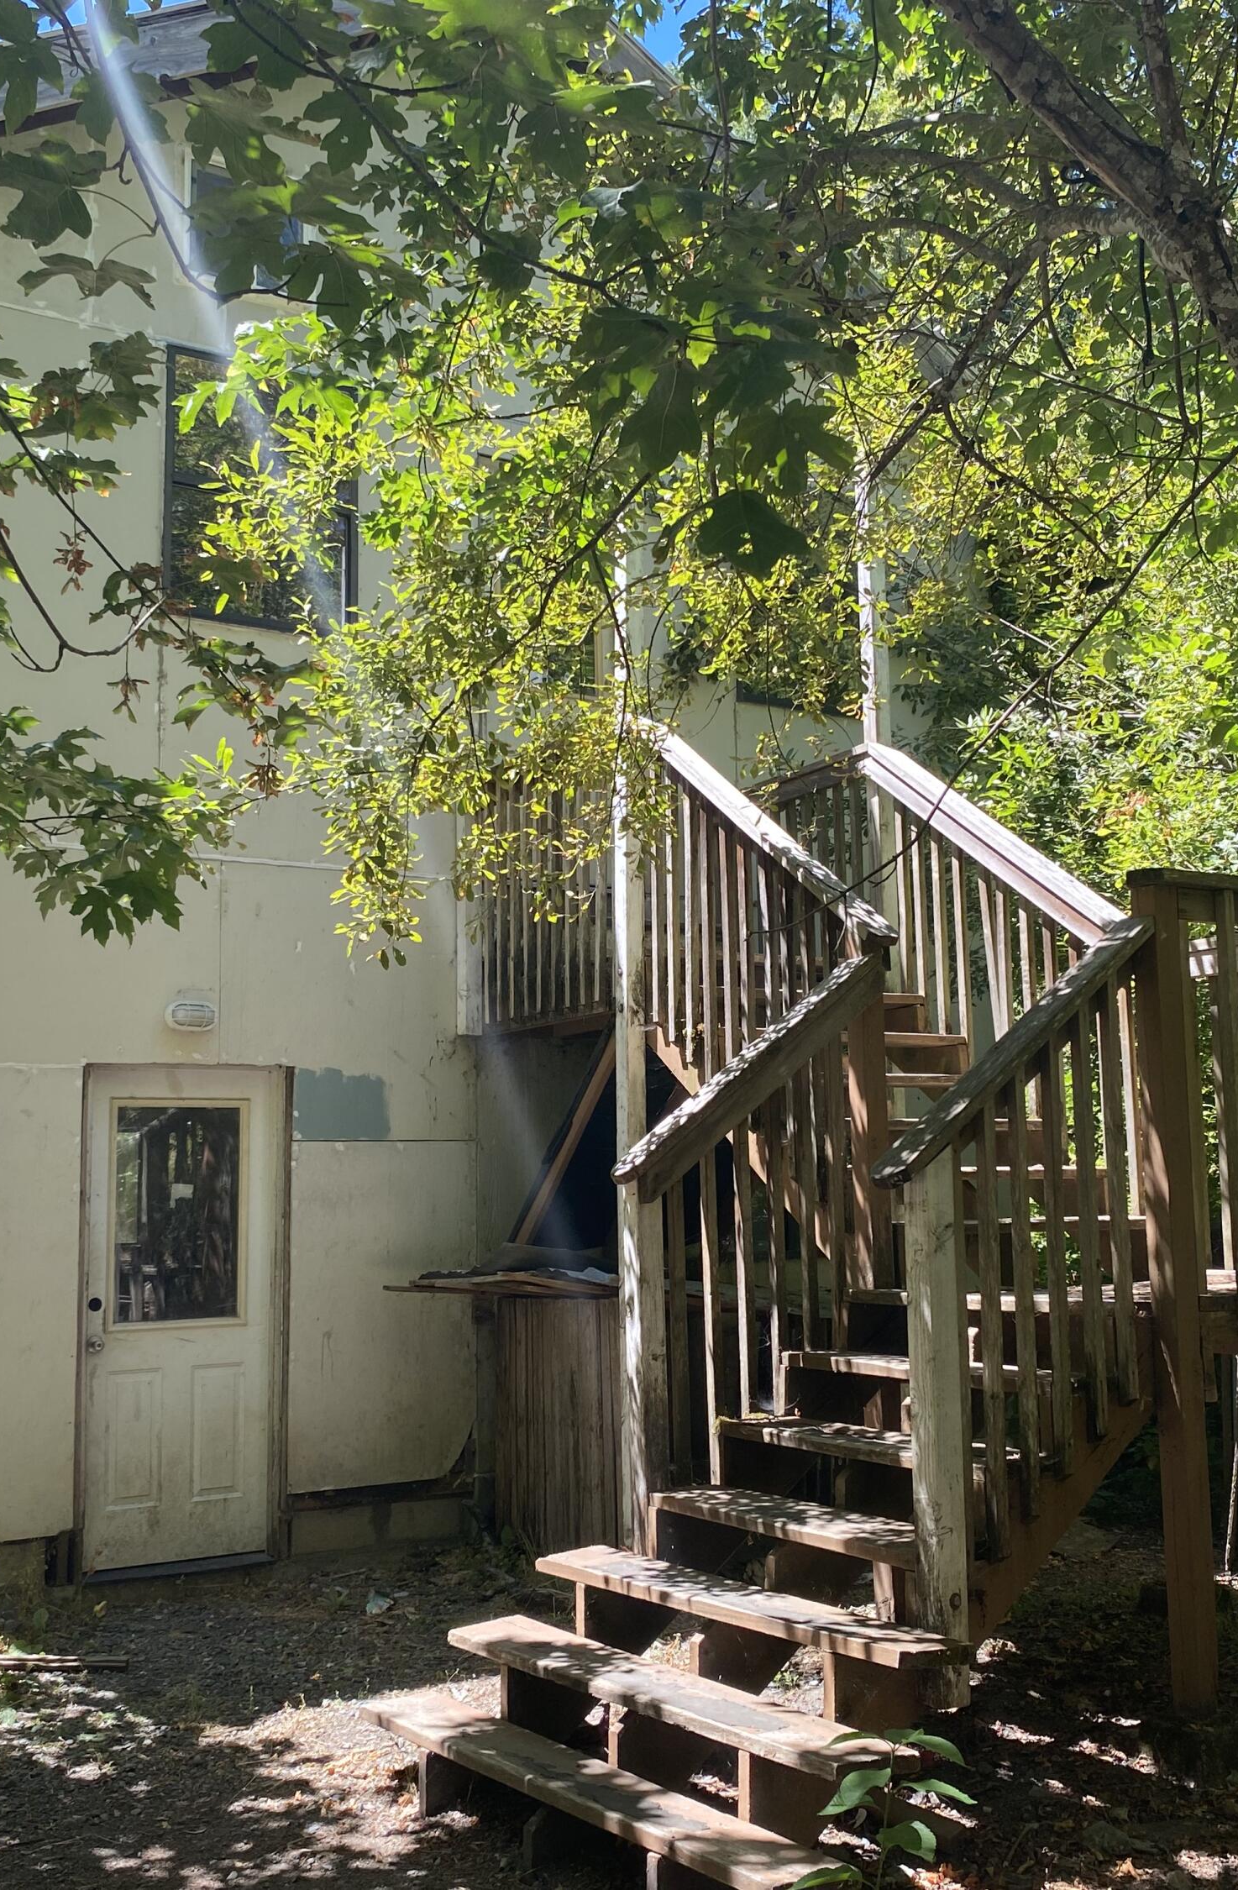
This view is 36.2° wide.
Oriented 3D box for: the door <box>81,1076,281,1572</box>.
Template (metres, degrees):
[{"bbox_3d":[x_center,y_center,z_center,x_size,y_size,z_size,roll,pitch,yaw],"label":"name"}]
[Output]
[{"bbox_3d":[-1.837,1.571,8.037,0.913,2.110,0.090,4,-8,-33],"label":"door"}]

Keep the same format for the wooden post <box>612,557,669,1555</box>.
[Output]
[{"bbox_3d":[0.061,0.277,5.825,0.095,3.074,0.095,4,-9,-35],"label":"wooden post"}]

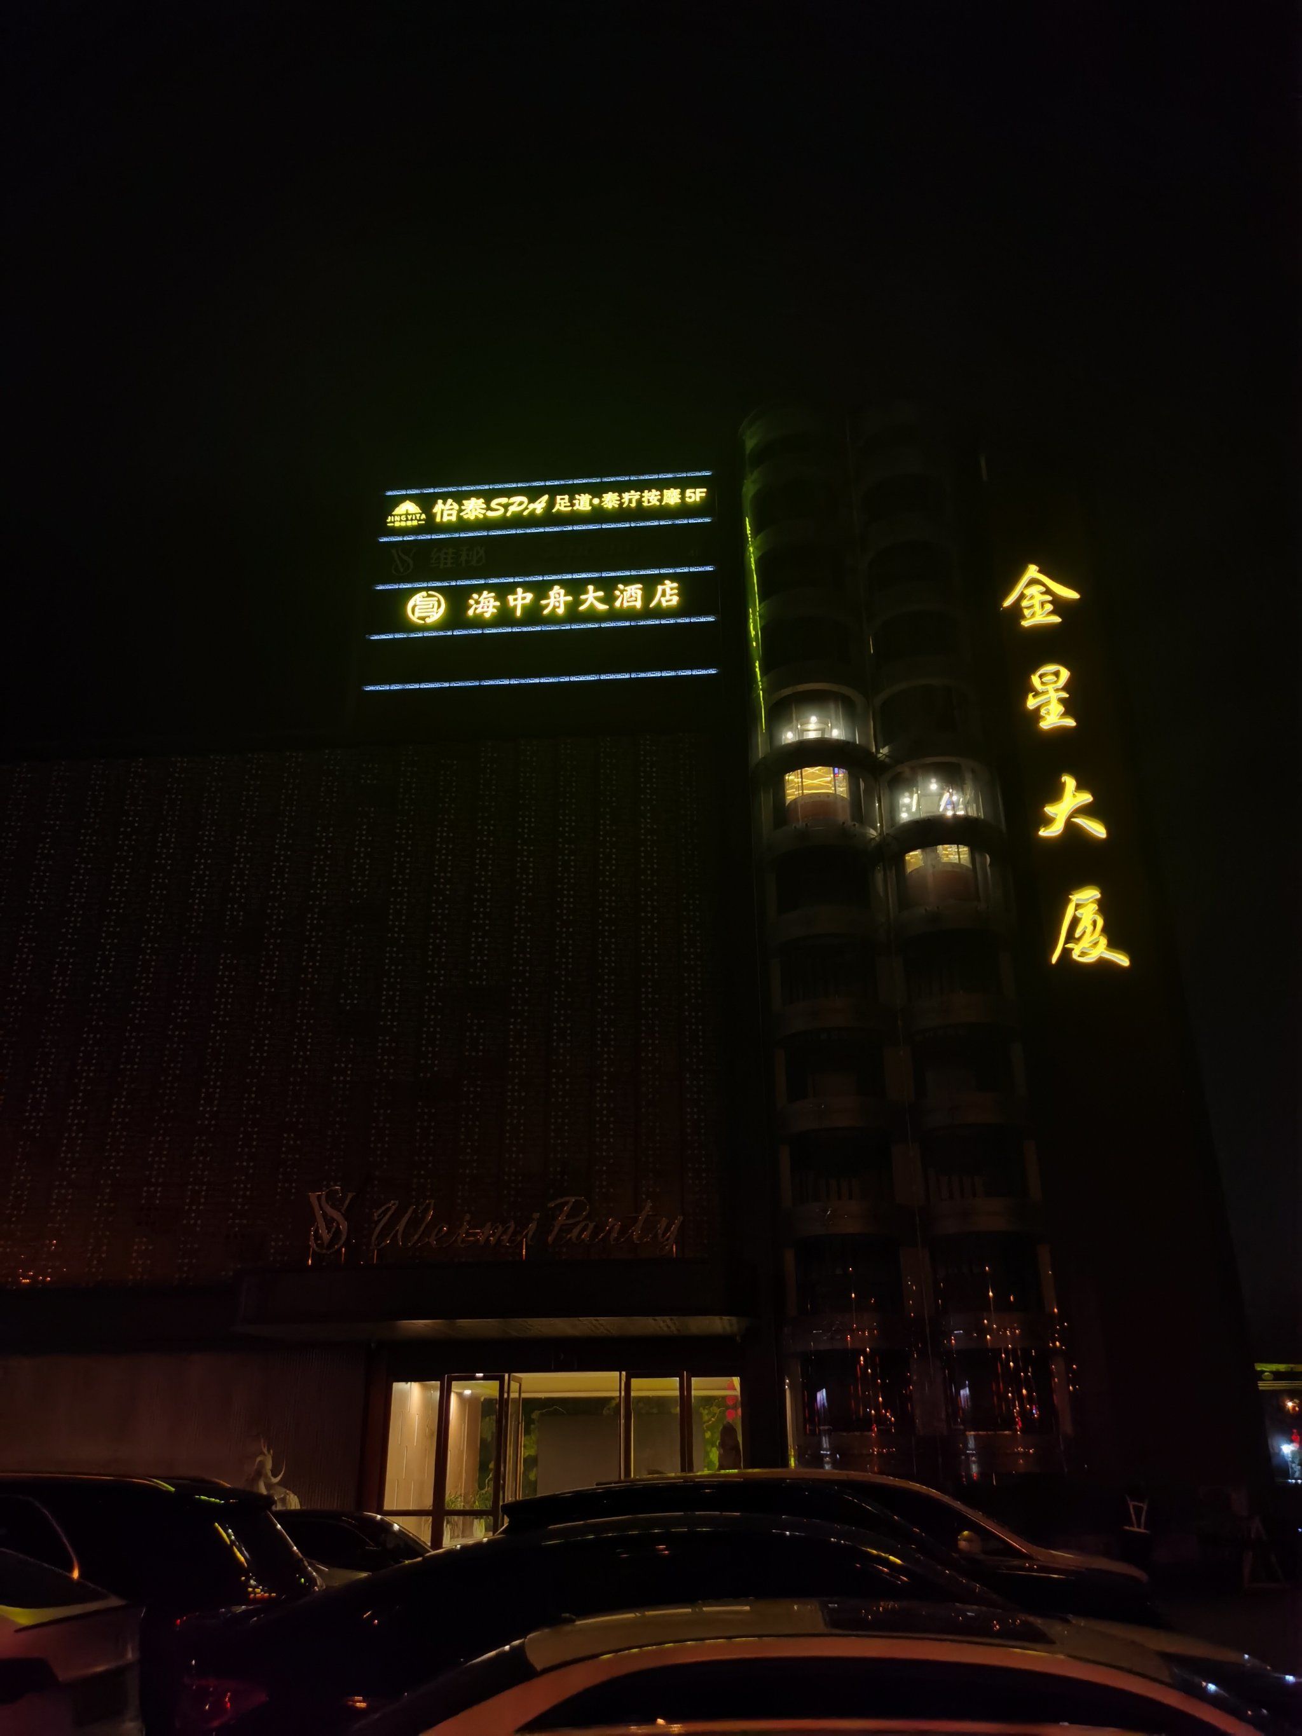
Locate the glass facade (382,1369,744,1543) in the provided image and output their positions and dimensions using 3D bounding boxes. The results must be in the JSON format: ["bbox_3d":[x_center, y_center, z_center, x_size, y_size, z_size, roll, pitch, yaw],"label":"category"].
[{"bbox_3d":[-1.481,9.749,21.954,5.800,3.017,0.300,-2,-26,4],"label":"glass facade"}]

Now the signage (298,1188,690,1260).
[{"bbox_3d":[-2.514,5.592,21.516,6.100,1.094,0.150,-2,-26,4],"label":"signage"}]

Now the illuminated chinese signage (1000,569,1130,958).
[{"bbox_3d":[8.479,-2.405,27.762,1.763,9.526,0.200,-2,-26,4],"label":"illuminated chinese signage"}]

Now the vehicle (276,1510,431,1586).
[{"bbox_3d":[-3.330,7.664,14.413,4.750,1.460,1.820,-2,-26,4],"label":"vehicle"}]

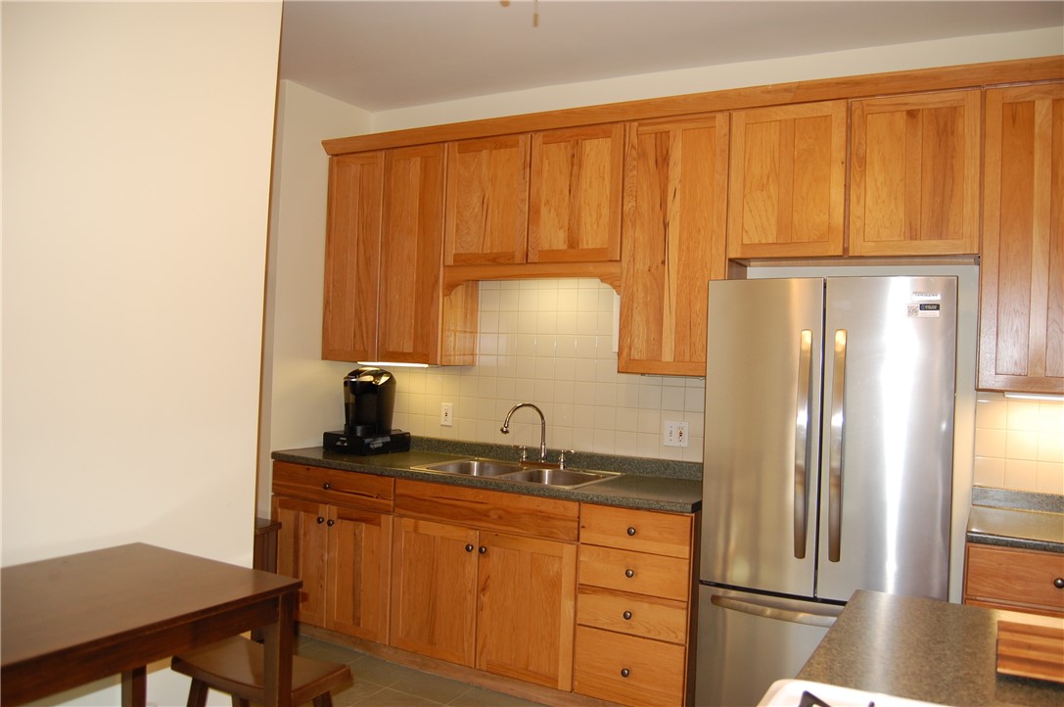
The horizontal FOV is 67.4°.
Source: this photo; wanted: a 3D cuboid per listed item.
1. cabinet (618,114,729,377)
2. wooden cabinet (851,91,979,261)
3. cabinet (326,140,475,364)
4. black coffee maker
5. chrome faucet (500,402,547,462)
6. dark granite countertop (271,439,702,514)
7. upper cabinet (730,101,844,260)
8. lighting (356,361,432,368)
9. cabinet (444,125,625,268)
[{"bbox_3d":[0.659,-0.439,3.441,0.454,1.068,0.327,2,0,28],"label":"cabinet"},{"bbox_3d":[1.451,-0.647,3.023,0.438,0.597,0.327,2,0,28],"label":"wooden cabinet"},{"bbox_3d":[-0.675,-0.486,4.150,0.752,1.068,0.327,2,0,28],"label":"cabinet"},{"bbox_3d":[-0.868,0.289,4.151,0.310,0.431,0.325,2,0,28],"label":"black coffee maker"},{"bbox_3d":[-0.032,0.372,3.669,0.263,0.288,0.045,2,0,-39],"label":"chrome faucet"},{"bbox_3d":[-0.196,0.510,3.704,2.128,0.104,0.637,2,0,28],"label":"dark granite countertop"},{"bbox_3d":[1.062,-0.662,3.230,0.442,0.595,0.327,2,0,28],"label":"upper cabinet"},{"bbox_3d":[-0.719,0.050,4.129,0.458,0.029,0.090,2,0,28],"label":"lighting"},{"bbox_3d":[0.066,-0.696,3.760,0.909,0.596,0.327,2,0,28],"label":"cabinet"}]

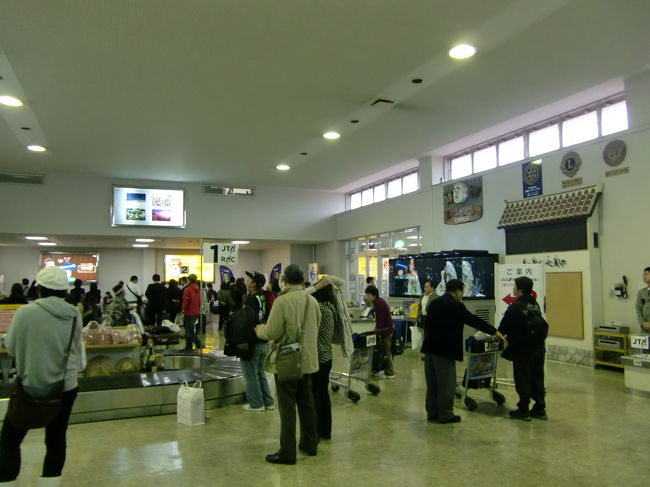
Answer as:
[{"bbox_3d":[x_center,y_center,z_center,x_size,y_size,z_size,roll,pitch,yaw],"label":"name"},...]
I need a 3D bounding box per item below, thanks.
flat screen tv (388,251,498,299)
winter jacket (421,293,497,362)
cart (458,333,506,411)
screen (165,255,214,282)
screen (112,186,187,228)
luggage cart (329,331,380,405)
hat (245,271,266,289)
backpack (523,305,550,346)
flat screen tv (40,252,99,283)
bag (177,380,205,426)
[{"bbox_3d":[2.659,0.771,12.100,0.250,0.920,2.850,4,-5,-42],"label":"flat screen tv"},{"bbox_3d":[1.562,0.983,6.150,0.720,0.800,0.520,2,-4,-25],"label":"winter jacket"},{"bbox_3d":[1.873,1.636,6.938,0.600,0.950,0.860,3,-5,-34],"label":"cart"},{"bbox_3d":[-7.038,1.303,27.400,2.500,1.450,0.150,2,-4,-22],"label":"screen"},{"bbox_3d":[-6.212,-1.271,18.550,2.450,1.400,0.150,2,-4,-22],"label":"screen"},{"bbox_3d":[0.284,1.664,7.342,0.860,0.950,0.600,-3,-5,33],"label":"luggage cart"},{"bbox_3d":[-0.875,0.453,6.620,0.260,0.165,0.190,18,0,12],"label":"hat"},{"bbox_3d":[2.469,0.971,6.150,0.290,0.460,0.190,3,-5,-40],"label":"backpack"},{"bbox_3d":[-12.275,1.179,25.300,2.500,1.450,0.150,2,-4,-22],"label":"flat screen tv"},{"bbox_3d":[-1.516,1.805,5.988,0.230,0.480,0.200,4,-6,-44],"label":"bag"}]

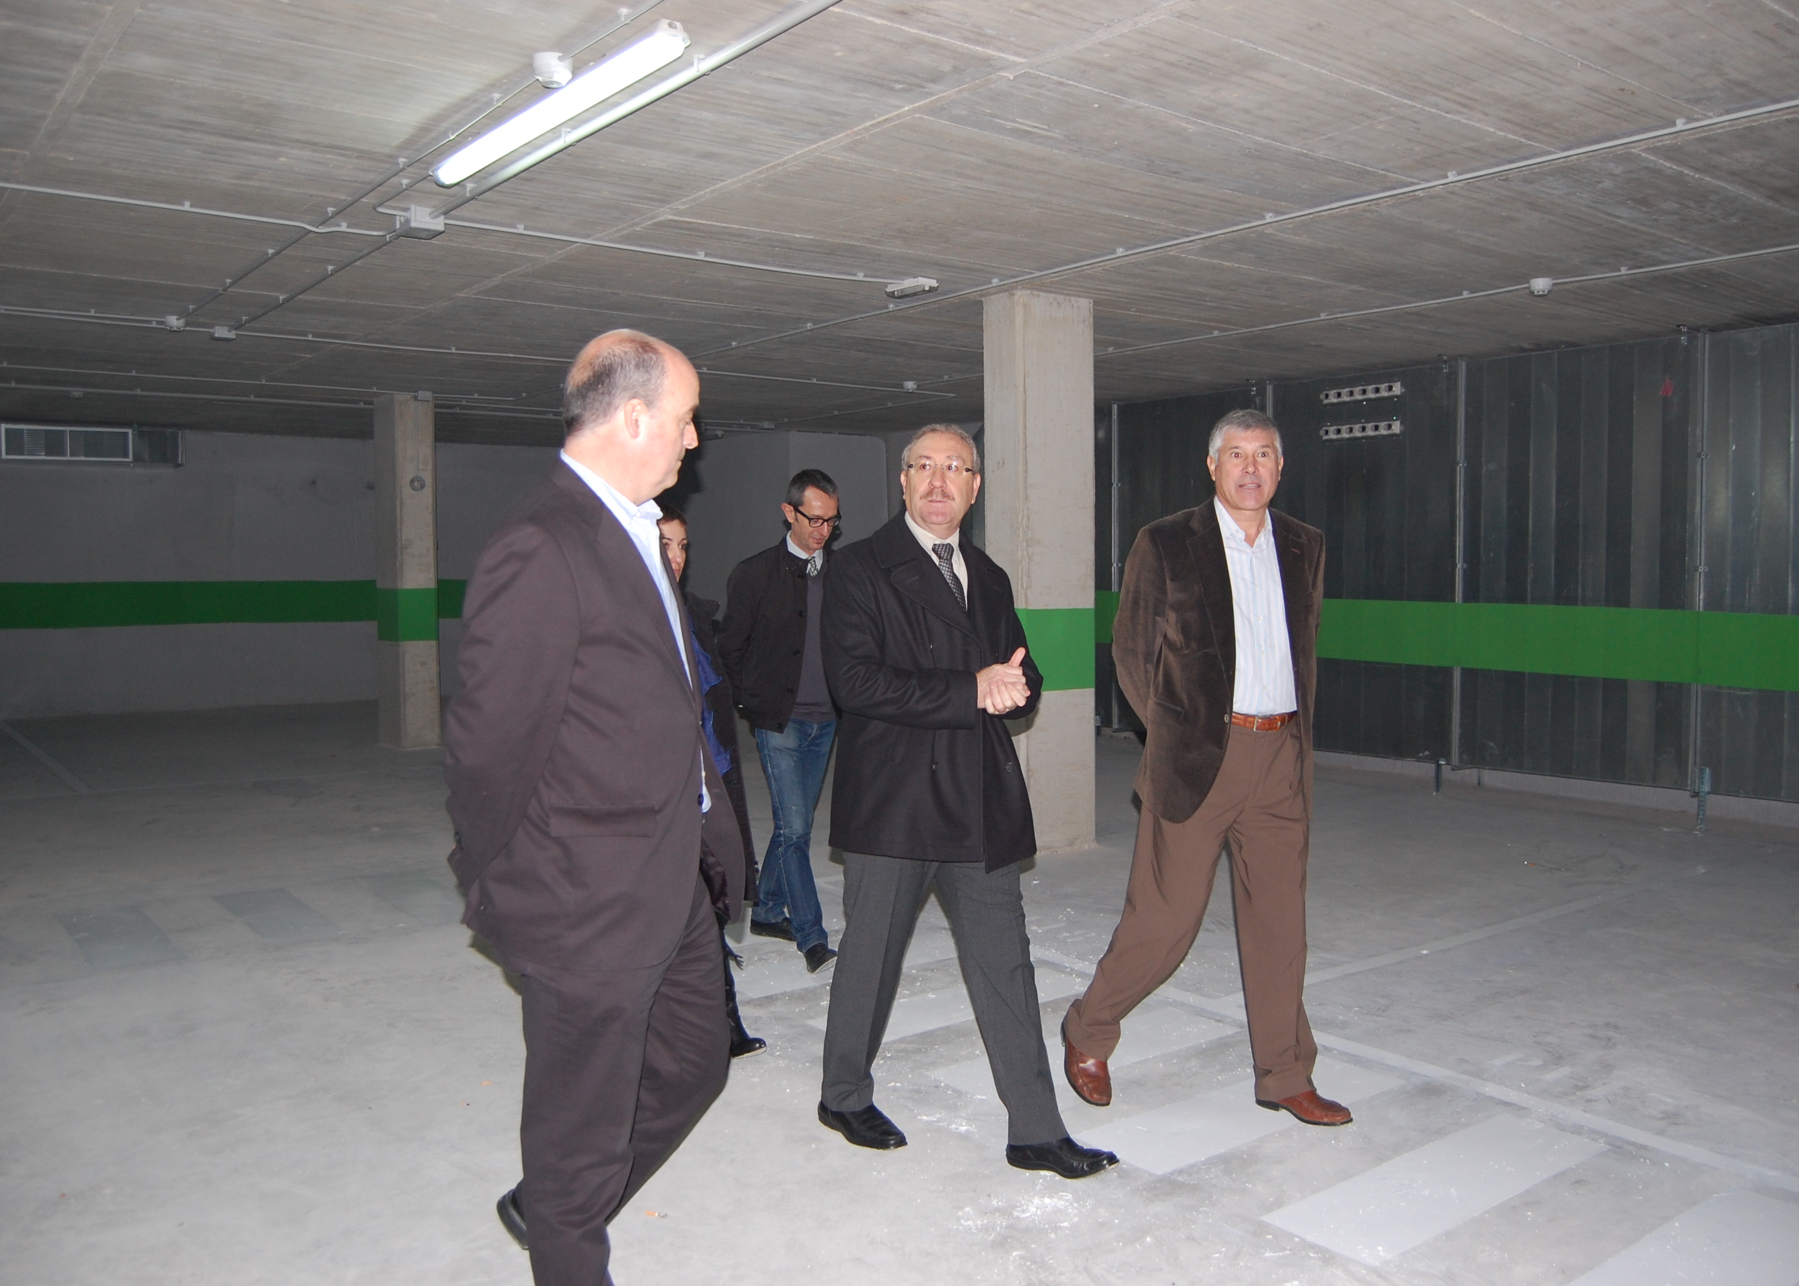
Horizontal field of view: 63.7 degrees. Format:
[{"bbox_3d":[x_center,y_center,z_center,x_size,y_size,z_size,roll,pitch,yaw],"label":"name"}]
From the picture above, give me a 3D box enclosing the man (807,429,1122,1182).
[{"bbox_3d":[0.125,0.349,3.460,0.700,1.720,0.570,2,4,40],"label":"man"}]

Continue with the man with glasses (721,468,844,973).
[{"bbox_3d":[-0.400,0.251,5.280,0.530,1.730,0.560,-2,4,-36],"label":"man with glasses"}]

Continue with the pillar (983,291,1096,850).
[{"bbox_3d":[0.692,-0.334,7.173,0.469,2.691,0.299,-3,4,-38],"label":"pillar"}]

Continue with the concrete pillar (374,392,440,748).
[{"bbox_3d":[-3.865,-0.546,11.385,0.302,2.709,0.475,-3,4,-38],"label":"concrete pillar"}]

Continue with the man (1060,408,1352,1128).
[{"bbox_3d":[0.790,0.308,3.720,0.560,1.770,0.670,-3,4,-43],"label":"man"}]

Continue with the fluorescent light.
[{"bbox_3d":[-0.999,-1.465,4.047,0.097,0.090,1.500,-3,4,-38],"label":"fluorescent light"}]

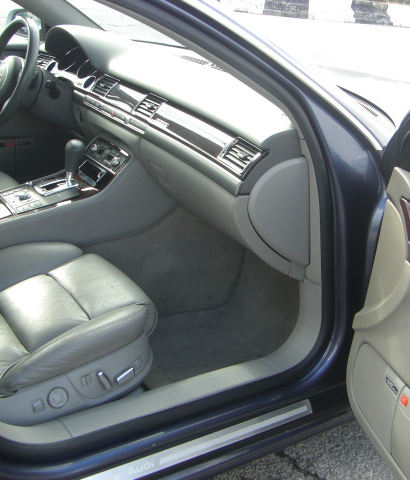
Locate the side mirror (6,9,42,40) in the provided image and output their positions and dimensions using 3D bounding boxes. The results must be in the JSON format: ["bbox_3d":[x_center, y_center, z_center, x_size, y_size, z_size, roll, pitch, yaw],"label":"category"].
[{"bbox_3d":[-0.722,-0.864,2.824,0.110,0.130,0.195,-9,29,-36],"label":"side mirror"}]

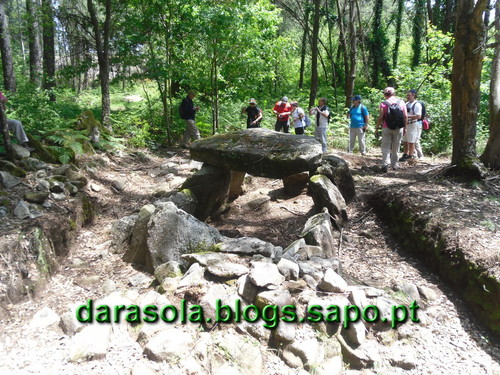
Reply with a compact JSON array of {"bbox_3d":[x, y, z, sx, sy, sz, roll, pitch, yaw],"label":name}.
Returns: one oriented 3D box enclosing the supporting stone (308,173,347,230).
[{"bbox_3d":[1.118,0.159,5.723,0.400,0.621,0.620,-3,11,-15],"label":"supporting stone"}]

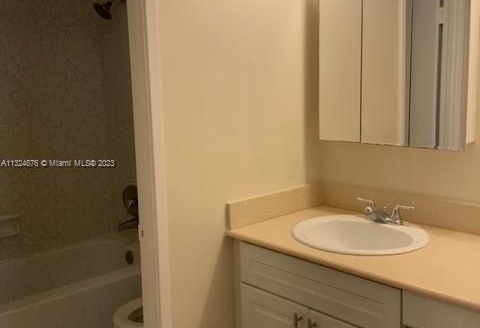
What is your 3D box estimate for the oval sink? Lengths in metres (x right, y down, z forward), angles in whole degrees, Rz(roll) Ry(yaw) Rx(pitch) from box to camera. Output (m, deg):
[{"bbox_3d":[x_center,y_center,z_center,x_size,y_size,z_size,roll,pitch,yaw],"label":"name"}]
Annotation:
[{"bbox_3d":[0.417,0.317,1.936,0.450,0.170,0.508,-10,12,-41],"label":"oval sink"}]

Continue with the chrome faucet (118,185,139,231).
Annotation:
[{"bbox_3d":[-0.715,0.265,3.332,0.115,0.270,0.182,-10,12,-41],"label":"chrome faucet"}]

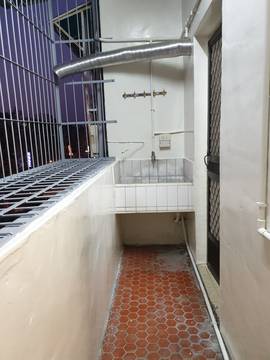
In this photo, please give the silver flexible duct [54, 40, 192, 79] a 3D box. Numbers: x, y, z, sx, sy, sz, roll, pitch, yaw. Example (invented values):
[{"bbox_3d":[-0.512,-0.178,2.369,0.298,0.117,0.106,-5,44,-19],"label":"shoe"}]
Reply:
[{"bbox_3d":[-0.148,-1.240,2.736,1.470,0.185,0.215,1,10,20],"label":"silver flexible duct"}]

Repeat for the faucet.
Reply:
[{"bbox_3d":[0.216,-0.263,3.154,0.060,0.145,0.125,-2,9,3],"label":"faucet"}]

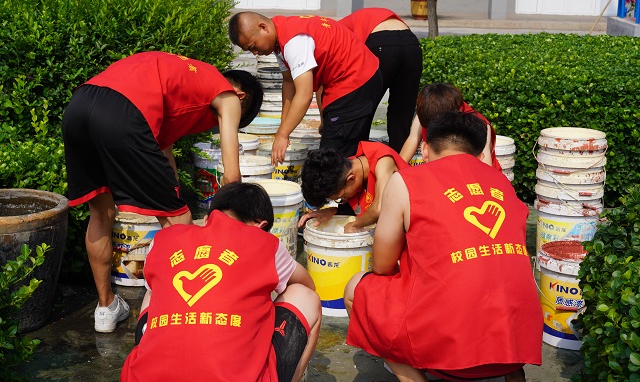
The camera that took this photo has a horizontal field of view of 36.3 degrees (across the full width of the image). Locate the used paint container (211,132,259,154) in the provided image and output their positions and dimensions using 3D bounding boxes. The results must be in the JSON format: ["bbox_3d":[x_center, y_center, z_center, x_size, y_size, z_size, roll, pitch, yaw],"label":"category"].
[{"bbox_3d":[-0.545,-0.165,6.351,0.310,0.375,0.310,-1,13,-5],"label":"used paint container"}]

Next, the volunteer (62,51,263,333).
[{"bbox_3d":[-0.612,-0.043,4.241,0.979,1.122,0.561,-12,18,-41],"label":"volunteer"}]

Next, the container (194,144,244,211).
[{"bbox_3d":[-0.618,-0.096,6.059,0.310,0.375,0.310,-1,13,-6],"label":"container"}]

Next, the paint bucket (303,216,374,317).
[{"bbox_3d":[0.097,0.329,4.310,0.319,0.369,0.319,0,14,0],"label":"paint bucket"}]

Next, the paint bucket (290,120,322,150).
[{"bbox_3d":[-0.085,-0.262,6.769,0.310,0.375,0.310,0,13,0],"label":"paint bucket"}]

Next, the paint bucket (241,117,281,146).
[{"bbox_3d":[-0.409,-0.279,6.837,0.310,0.375,0.310,-1,13,-3],"label":"paint bucket"}]

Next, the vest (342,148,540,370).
[{"bbox_3d":[0.428,0.212,3.453,0.581,0.694,0.479,-5,14,-19],"label":"vest"}]

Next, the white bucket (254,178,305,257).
[{"bbox_3d":[-0.240,0.164,4.974,0.319,0.374,0.319,0,14,0],"label":"white bucket"}]

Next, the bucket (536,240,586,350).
[{"bbox_3d":[1.019,0.407,3.926,0.310,0.375,0.310,4,14,15],"label":"bucket"}]

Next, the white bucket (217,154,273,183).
[{"bbox_3d":[-0.420,0.009,5.611,0.310,0.375,0.310,0,13,0],"label":"white bucket"}]

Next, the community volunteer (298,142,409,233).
[{"bbox_3d":[0.240,0.067,4.740,0.551,0.673,0.816,12,18,40],"label":"community volunteer"}]

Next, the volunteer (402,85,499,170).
[{"bbox_3d":[0.704,-0.155,5.242,0.551,0.867,0.765,6,15,23],"label":"volunteer"}]

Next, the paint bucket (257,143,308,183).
[{"bbox_3d":[-0.221,-0.086,6.015,0.319,0.369,0.319,0,14,0],"label":"paint bucket"}]

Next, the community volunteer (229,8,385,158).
[{"bbox_3d":[-0.069,-0.337,5.242,0.830,1.220,0.520,-3,14,-15],"label":"community volunteer"}]

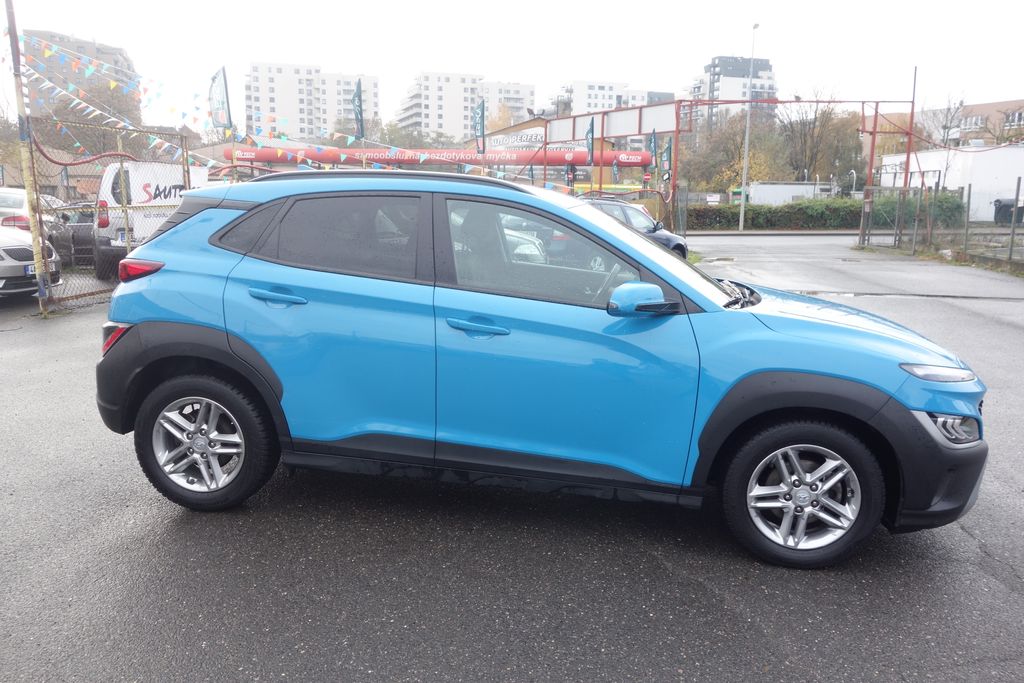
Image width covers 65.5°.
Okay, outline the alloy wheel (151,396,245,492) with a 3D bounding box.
[{"bbox_3d":[-1.384,0.448,3.643,0.442,0.442,0.180,4,11,8],"label":"alloy wheel"}]

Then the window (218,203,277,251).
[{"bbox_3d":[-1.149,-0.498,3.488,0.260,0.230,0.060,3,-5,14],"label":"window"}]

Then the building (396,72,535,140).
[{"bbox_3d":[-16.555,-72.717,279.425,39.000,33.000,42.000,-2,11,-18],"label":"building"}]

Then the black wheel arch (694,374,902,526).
[{"bbox_3d":[1.115,0.406,3.142,0.780,0.550,0.150,3,11,10],"label":"black wheel arch"}]

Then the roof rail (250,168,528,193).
[{"bbox_3d":[-0.548,-0.721,3.522,1.320,0.095,0.060,4,11,8],"label":"roof rail"}]

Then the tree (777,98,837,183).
[{"bbox_3d":[18.487,-11.864,50.000,4.000,7.200,3.800,1,11,0],"label":"tree"}]

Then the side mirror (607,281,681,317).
[{"bbox_3d":[0.509,-0.167,3.084,0.240,0.140,0.240,3,11,10],"label":"side mirror"}]

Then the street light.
[{"bbox_3d":[10.140,-8.941,33.707,0.250,8.480,0.700,-2,11,-17],"label":"street light"}]

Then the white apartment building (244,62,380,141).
[{"bbox_3d":[-62.117,-69.122,248.000,38.000,32.000,15.000,-2,11,-15],"label":"white apartment building"}]

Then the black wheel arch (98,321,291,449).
[{"bbox_3d":[-1.415,0.166,3.587,0.950,0.540,0.220,4,11,8],"label":"black wheel arch"}]

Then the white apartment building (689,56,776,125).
[{"bbox_3d":[80.836,-82.853,292.000,23.000,38.000,18.000,-3,12,-20],"label":"white apartment building"}]

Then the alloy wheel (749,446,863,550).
[{"bbox_3d":[1.186,0.611,3.287,0.442,0.442,0.180,4,11,8],"label":"alloy wheel"}]

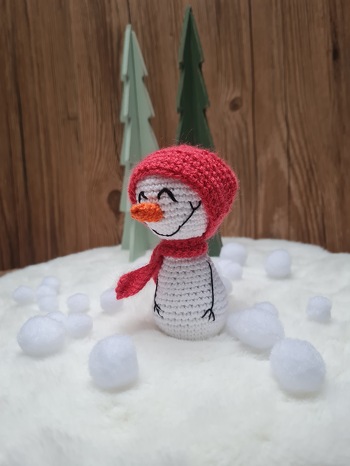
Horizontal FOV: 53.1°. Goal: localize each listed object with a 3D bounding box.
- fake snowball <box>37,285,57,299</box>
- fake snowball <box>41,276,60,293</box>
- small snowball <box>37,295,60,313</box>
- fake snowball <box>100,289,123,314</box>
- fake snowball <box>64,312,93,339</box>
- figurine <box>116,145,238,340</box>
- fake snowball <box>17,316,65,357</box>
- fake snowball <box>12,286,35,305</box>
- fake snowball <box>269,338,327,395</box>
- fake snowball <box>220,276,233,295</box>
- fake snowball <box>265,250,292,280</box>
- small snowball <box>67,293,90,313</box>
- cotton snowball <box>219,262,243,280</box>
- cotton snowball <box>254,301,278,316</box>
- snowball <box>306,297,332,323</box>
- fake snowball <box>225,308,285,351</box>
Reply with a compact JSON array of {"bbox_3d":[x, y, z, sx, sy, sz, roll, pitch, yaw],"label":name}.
[{"bbox_3d":[-0.136,0.065,0.372,0.022,0.020,0.021,-3,8,0],"label":"fake snowball"},{"bbox_3d":[-0.144,0.061,0.409,0.021,0.020,0.021,-3,8,0],"label":"fake snowball"},{"bbox_3d":[-0.112,0.063,0.310,0.018,0.017,0.018,-2,5,0],"label":"small snowball"},{"bbox_3d":[-0.055,0.060,0.308,0.021,0.021,0.021,-2,5,0],"label":"fake snowball"},{"bbox_3d":[-0.077,0.074,0.280,0.022,0.021,0.021,-3,8,0],"label":"fake snowball"},{"bbox_3d":[0.004,0.007,0.244,0.074,0.134,0.092,3,7,38],"label":"figurine"},{"bbox_3d":[-0.086,0.066,0.224,0.030,0.026,0.028,-2,5,0],"label":"fake snowball"},{"bbox_3d":[-0.161,0.067,0.373,0.022,0.020,0.021,-3,8,0],"label":"fake snowball"},{"bbox_3d":[0.062,0.067,0.177,0.028,0.028,0.028,-2,5,0],"label":"fake snowball"},{"bbox_3d":[0.050,0.056,0.365,0.020,0.019,0.019,-3,8,0],"label":"fake snowball"},{"bbox_3d":[0.114,0.034,0.385,0.029,0.029,0.029,-2,5,0],"label":"fake snowball"},{"bbox_3d":[-0.093,0.068,0.338,0.022,0.020,0.021,-3,8,0],"label":"small snowball"},{"bbox_3d":[0.061,0.040,0.375,0.021,0.021,0.021,-2,5,0],"label":"cotton snowball"},{"bbox_3d":[0.075,0.065,0.286,0.020,0.019,0.019,-3,8,0],"label":"cotton snowball"},{"bbox_3d":[0.111,0.059,0.269,0.019,0.019,0.019,-2,5,0],"label":"snowball"},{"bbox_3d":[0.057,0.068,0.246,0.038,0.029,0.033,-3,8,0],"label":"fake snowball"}]

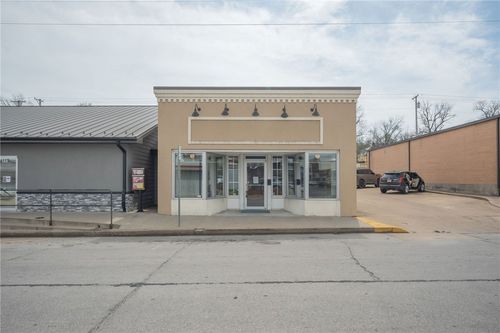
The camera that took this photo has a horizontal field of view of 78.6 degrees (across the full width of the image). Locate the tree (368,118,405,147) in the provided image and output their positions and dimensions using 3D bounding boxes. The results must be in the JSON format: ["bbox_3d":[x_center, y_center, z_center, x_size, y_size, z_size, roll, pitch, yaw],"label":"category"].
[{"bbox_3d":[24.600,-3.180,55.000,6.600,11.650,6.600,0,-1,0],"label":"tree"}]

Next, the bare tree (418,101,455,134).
[{"bbox_3d":[28.700,-3.830,47.000,6.000,12.700,6.000,0,-1,0],"label":"bare tree"}]

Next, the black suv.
[{"bbox_3d":[12.300,1.260,24.600,4.850,1.690,1.880,1,-1,-40],"label":"black suv"}]

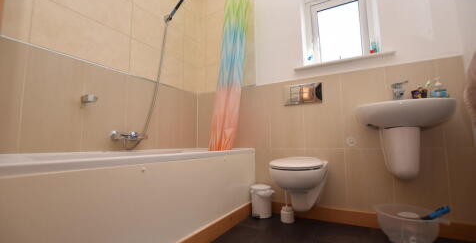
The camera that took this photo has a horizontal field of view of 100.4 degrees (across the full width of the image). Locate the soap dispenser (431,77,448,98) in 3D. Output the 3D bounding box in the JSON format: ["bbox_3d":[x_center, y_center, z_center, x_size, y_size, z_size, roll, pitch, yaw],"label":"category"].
[{"bbox_3d":[1.211,-0.188,1.194,0.075,0.165,0.052,-4,-7,30],"label":"soap dispenser"}]

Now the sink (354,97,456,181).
[{"bbox_3d":[1.003,0.122,1.193,0.495,0.445,0.380,-4,-7,30],"label":"sink"}]

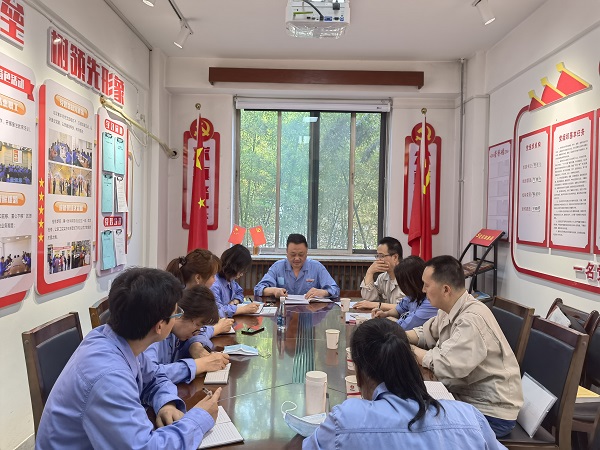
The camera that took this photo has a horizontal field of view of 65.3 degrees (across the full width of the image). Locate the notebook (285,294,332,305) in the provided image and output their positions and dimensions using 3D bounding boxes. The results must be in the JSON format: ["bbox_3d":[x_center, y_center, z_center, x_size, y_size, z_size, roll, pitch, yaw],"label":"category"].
[{"bbox_3d":[0.069,0.577,3.545,0.370,0.025,0.250,1,1,1],"label":"notebook"}]

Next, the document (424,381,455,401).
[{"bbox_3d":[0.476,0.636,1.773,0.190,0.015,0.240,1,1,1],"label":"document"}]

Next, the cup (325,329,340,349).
[{"bbox_3d":[0.167,0.580,2.398,0.075,0.087,0.075,1,1,1],"label":"cup"}]

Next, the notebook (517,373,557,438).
[{"bbox_3d":[1.073,0.841,2.198,0.015,0.210,0.300,31,2,0],"label":"notebook"}]

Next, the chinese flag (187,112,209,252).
[{"bbox_3d":[-1.038,-0.373,4.771,0.240,1.520,0.170,1,1,1],"label":"chinese flag"}]

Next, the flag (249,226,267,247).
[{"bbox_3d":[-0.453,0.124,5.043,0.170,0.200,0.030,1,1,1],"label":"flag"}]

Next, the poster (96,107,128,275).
[{"bbox_3d":[-1.534,-0.259,3.849,0.040,1.283,0.613,1,1,1],"label":"poster"}]

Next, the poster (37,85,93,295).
[{"bbox_3d":[-1.547,-0.246,3.127,0.040,1.312,0.713,1,1,1],"label":"poster"}]

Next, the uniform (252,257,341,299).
[{"bbox_3d":[-0.021,0.560,3.936,0.710,0.580,0.450,1,1,1],"label":"uniform"}]

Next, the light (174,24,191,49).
[{"bbox_3d":[-0.948,-1.543,3.810,0.110,0.210,0.130,2,1,12],"label":"light"}]

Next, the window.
[{"bbox_3d":[0.127,-0.483,5.168,1.650,1.620,0.100,1,1,1],"label":"window"}]

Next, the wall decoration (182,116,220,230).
[{"bbox_3d":[-1.039,-0.537,4.947,0.387,1.181,0.025,1,1,1],"label":"wall decoration"}]

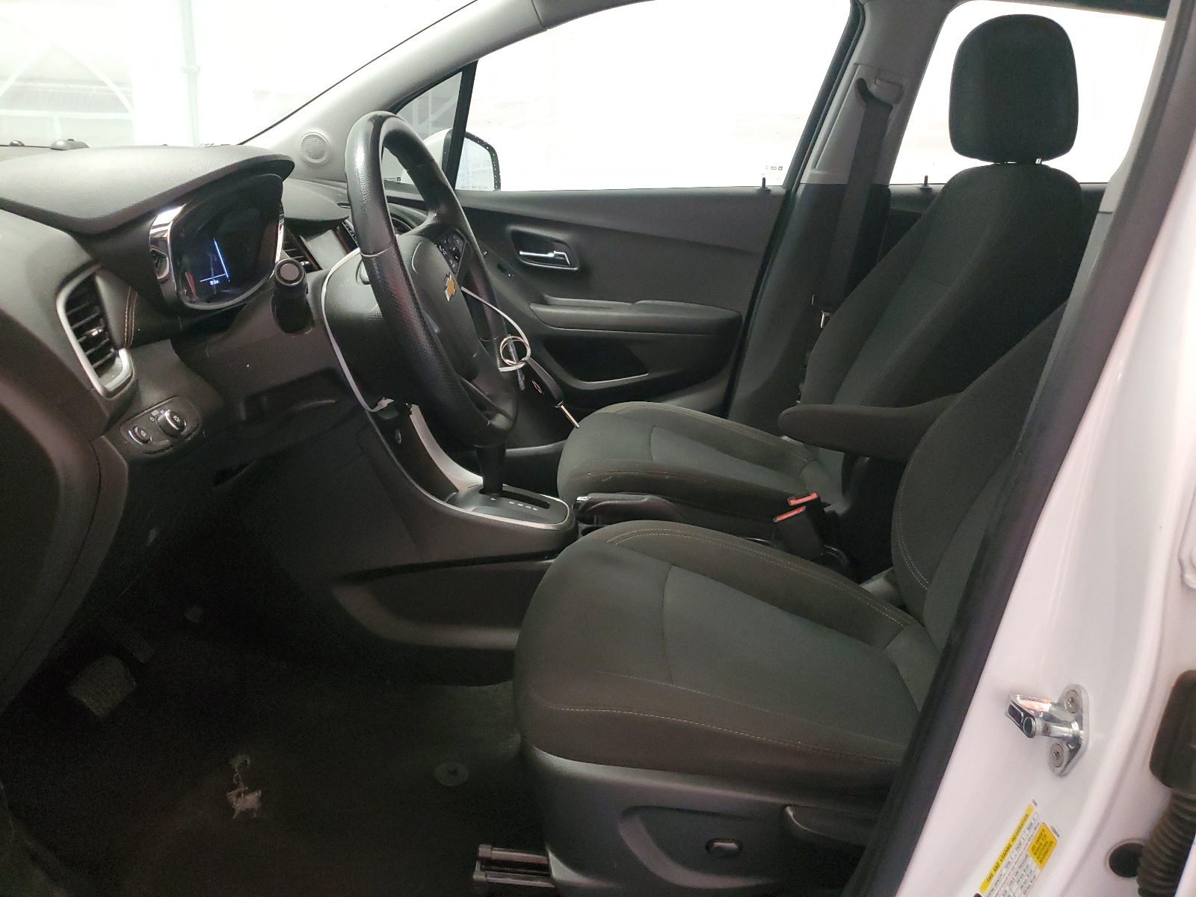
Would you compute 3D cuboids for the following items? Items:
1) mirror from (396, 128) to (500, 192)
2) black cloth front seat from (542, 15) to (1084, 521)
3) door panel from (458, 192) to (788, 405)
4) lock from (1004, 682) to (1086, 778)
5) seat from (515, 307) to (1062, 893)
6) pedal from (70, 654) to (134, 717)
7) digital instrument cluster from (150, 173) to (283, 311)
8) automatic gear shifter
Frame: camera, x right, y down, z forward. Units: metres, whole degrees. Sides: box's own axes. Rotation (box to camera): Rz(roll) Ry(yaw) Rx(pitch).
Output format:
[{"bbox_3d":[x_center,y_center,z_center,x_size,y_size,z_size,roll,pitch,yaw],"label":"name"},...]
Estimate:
[{"bbox_3d":[-0.347,-0.692,2.192,0.125,0.165,0.210,9,16,20],"label":"mirror"},{"bbox_3d":[0.368,-0.239,1.655,0.860,1.050,0.540,4,15,4],"label":"black cloth front seat"},{"bbox_3d":[-0.071,-0.284,2.019,0.900,0.620,0.150,4,15,4],"label":"door panel"},{"bbox_3d":[0.273,0.169,0.563,0.040,0.064,0.040,4,15,4],"label":"lock"},{"bbox_3d":[0.344,-0.046,0.971,0.860,1.050,0.540,4,15,4],"label":"seat"},{"bbox_3d":[-0.645,0.308,1.163,0.027,0.060,0.088,-37,9,13],"label":"pedal"},{"bbox_3d":[-0.410,-0.231,0.997,0.060,0.140,0.260,-4,15,6],"label":"digital instrument cluster"},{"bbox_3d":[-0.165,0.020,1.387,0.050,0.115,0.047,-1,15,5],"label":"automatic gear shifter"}]

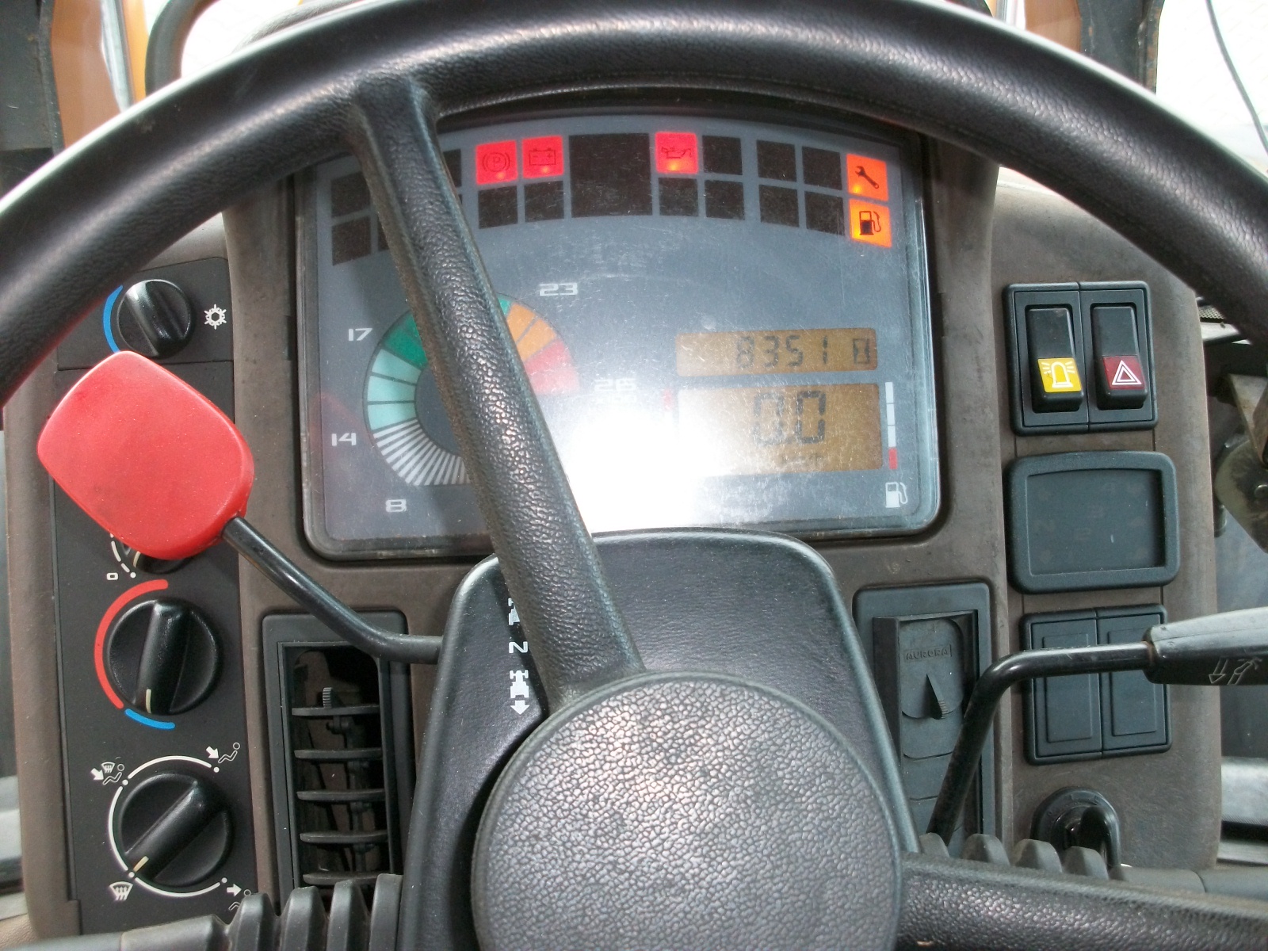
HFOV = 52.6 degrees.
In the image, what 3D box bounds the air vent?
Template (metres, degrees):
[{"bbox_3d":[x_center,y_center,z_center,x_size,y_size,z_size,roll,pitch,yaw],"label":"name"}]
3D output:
[{"bbox_3d":[-0.104,0.107,0.462,0.050,0.114,0.028,-2,-1,0],"label":"air vent"}]

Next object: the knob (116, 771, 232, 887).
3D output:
[{"bbox_3d":[-0.159,0.123,0.446,0.037,0.037,0.021,-2,-1,0],"label":"knob"}]

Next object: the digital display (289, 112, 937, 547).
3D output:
[{"bbox_3d":[-0.005,-0.052,0.466,0.219,0.152,0.030,-2,-1,0],"label":"digital display"}]

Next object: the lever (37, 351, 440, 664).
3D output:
[{"bbox_3d":[-0.104,0.017,0.367,0.128,0.046,0.033,36,0,-12],"label":"lever"}]

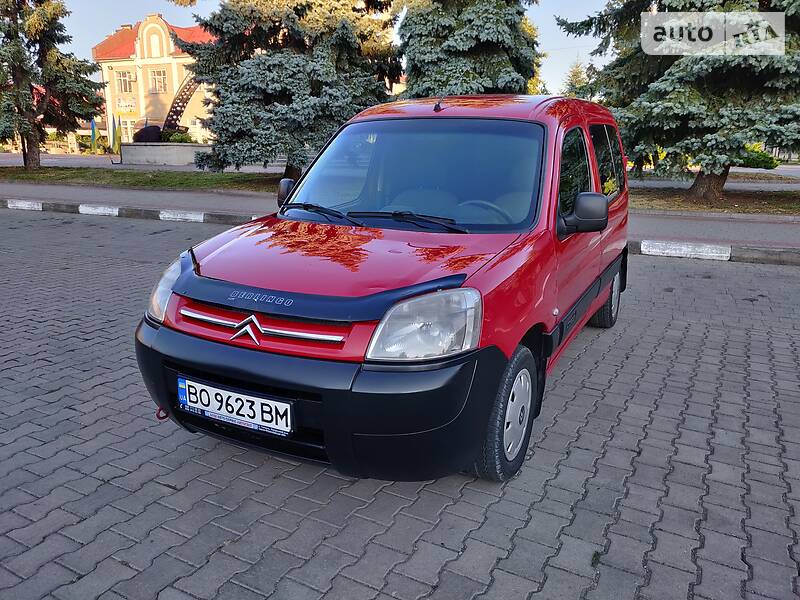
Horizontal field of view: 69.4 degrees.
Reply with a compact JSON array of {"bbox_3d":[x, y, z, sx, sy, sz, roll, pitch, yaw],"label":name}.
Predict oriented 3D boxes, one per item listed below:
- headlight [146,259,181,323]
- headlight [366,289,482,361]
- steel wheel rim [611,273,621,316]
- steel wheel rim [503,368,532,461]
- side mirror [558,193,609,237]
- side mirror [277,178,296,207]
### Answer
[{"bbox_3d":[-1.014,-0.058,2.449,0.325,0.215,0.305,7,15,27],"label":"headlight"},{"bbox_3d":[0.092,0.080,1.872,0.325,0.215,0.305,7,15,27],"label":"headlight"},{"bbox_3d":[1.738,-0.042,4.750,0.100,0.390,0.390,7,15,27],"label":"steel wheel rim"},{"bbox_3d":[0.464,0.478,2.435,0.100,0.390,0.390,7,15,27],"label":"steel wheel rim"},{"bbox_3d":[0.845,-0.392,2.680,0.225,0.220,0.180,7,15,27],"label":"side mirror"},{"bbox_3d":[-0.684,-0.616,3.470,0.225,0.220,0.180,7,15,27],"label":"side mirror"}]

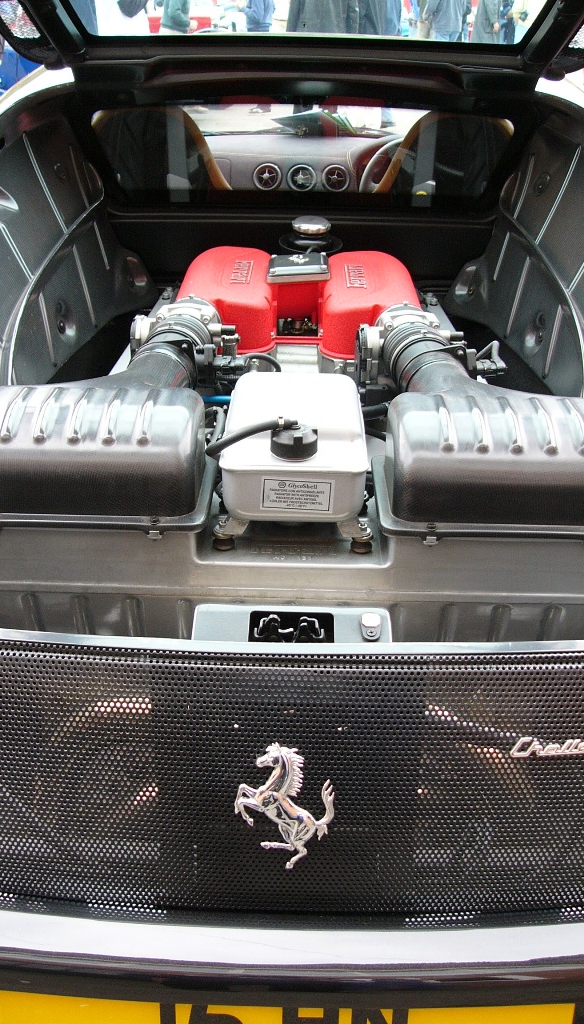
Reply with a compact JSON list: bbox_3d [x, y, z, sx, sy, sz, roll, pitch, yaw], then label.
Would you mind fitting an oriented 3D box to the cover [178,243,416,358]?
[{"bbox_3d":[0.017,-0.369,1.817,0.394,0.108,0.350,1,28,0],"label":"cover"}]

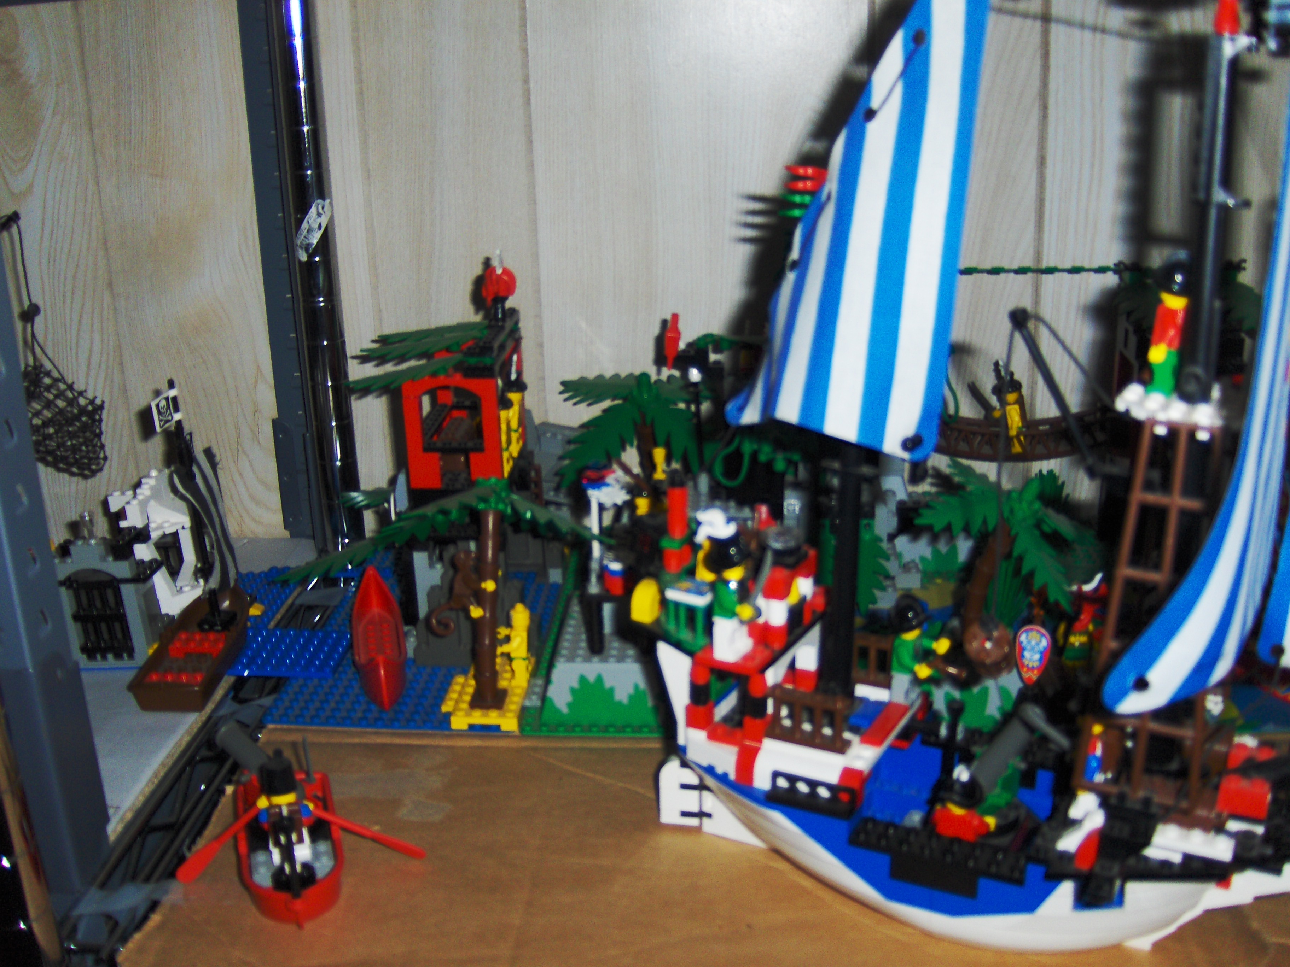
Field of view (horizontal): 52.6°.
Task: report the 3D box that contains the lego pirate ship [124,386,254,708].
[{"bbox_3d":[-0.237,0.027,0.685,0.050,0.150,0.115,-1,19,0],"label":"lego pirate ship"}]

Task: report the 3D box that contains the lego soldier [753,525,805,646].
[{"bbox_3d":[0.049,0.038,0.482,0.018,0.044,0.023,8,21,25],"label":"lego soldier"}]

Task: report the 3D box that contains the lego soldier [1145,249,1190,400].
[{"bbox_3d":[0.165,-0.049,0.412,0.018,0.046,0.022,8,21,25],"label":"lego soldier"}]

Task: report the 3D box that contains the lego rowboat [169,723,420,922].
[{"bbox_3d":[-0.140,0.133,0.526,0.098,0.055,0.106,-7,20,-17],"label":"lego rowboat"}]

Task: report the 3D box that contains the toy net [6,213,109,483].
[{"bbox_3d":[-0.346,-0.080,0.750,0.062,0.157,0.045,-1,19,0],"label":"toy net"}]

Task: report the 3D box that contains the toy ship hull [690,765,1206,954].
[{"bbox_3d":[0.112,0.137,0.507,0.212,0.054,0.096,8,21,25],"label":"toy ship hull"}]

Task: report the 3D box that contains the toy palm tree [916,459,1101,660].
[{"bbox_3d":[0.177,0.037,0.635,0.105,0.095,0.105,-1,19,0],"label":"toy palm tree"}]

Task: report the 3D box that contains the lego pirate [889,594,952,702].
[{"bbox_3d":[0.097,0.059,0.463,0.020,0.043,0.024,8,21,25],"label":"lego pirate"}]

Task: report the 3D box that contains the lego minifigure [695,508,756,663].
[{"bbox_3d":[0.029,0.036,0.460,0.020,0.052,0.023,8,21,25],"label":"lego minifigure"}]

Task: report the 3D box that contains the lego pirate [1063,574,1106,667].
[{"bbox_3d":[0.205,0.066,0.610,0.025,0.050,0.018,4,19,14],"label":"lego pirate"}]

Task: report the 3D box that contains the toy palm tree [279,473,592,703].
[{"bbox_3d":[-0.085,0.046,0.632,0.165,0.114,0.080,-8,20,-20],"label":"toy palm tree"}]

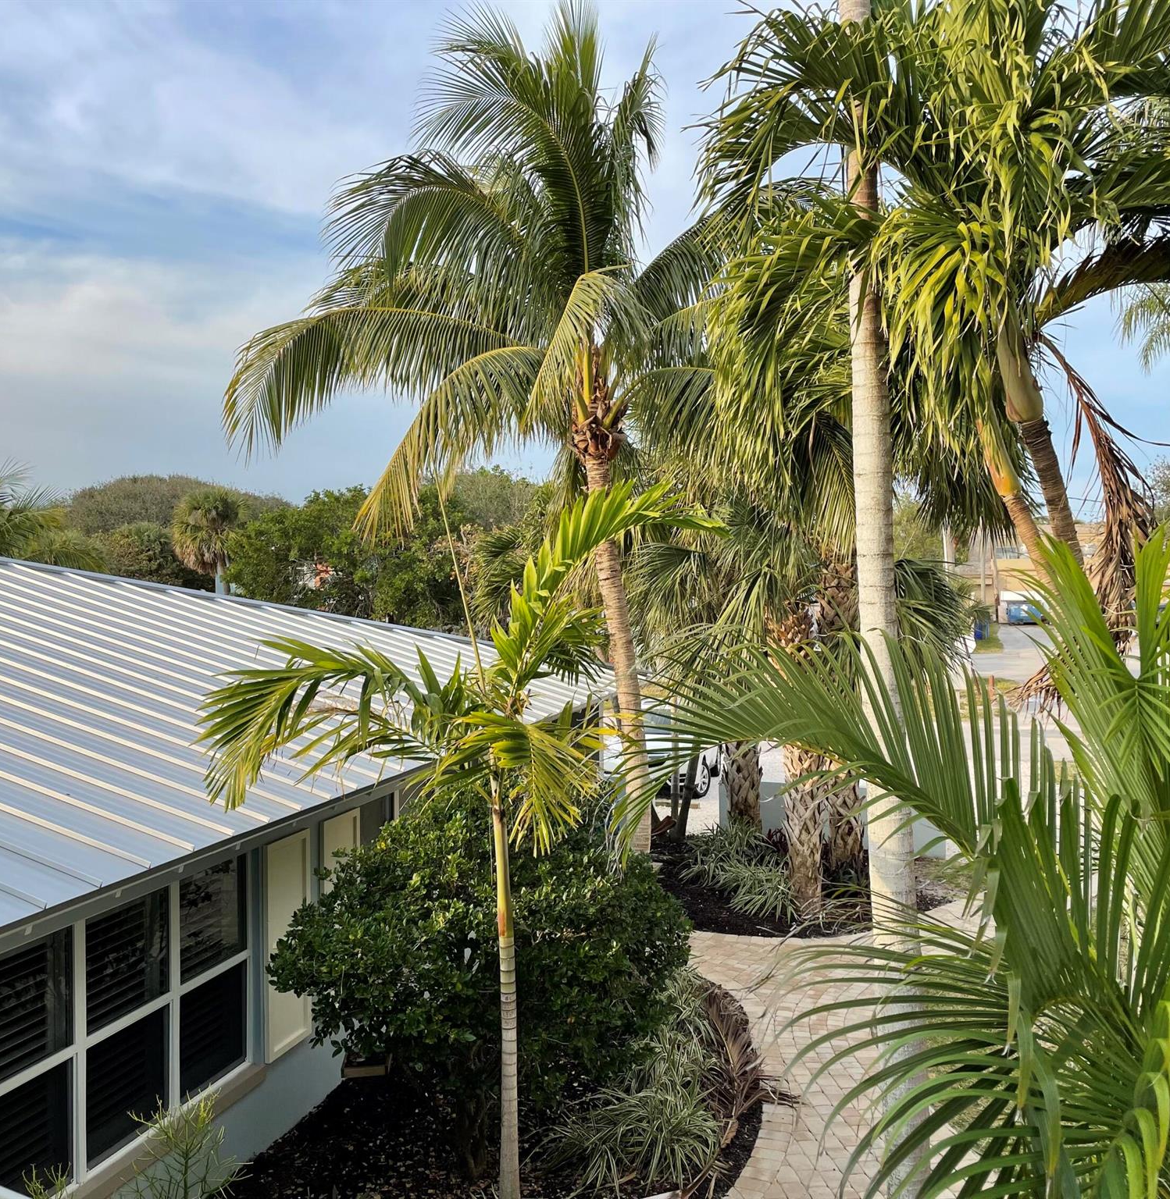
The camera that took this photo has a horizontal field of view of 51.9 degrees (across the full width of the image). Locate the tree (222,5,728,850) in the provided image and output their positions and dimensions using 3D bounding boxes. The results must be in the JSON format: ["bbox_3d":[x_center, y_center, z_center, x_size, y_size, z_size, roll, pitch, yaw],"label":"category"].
[{"bbox_3d":[-1.000,-2.200,16.200,7.500,11.600,7.000,0,2,0],"label":"tree"}]

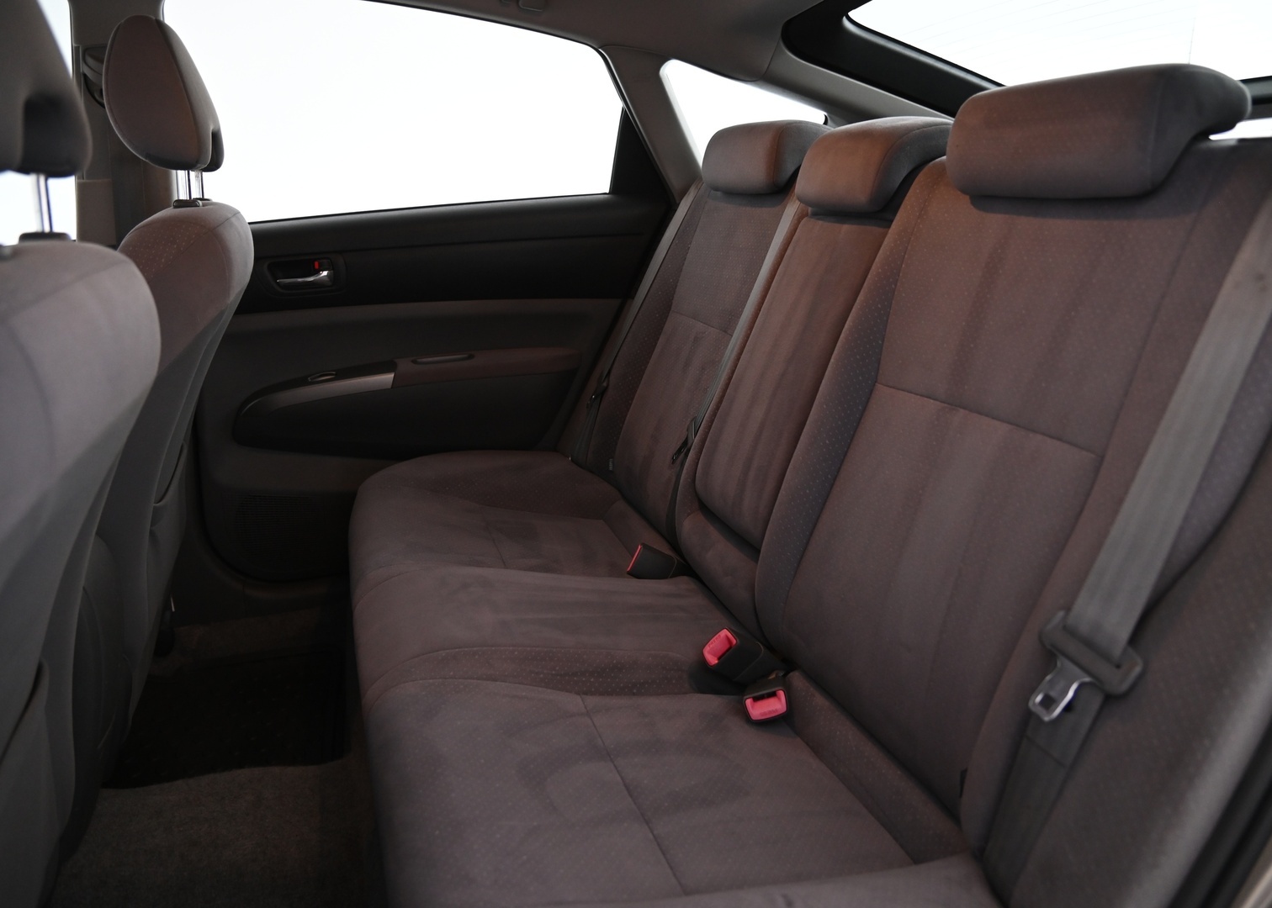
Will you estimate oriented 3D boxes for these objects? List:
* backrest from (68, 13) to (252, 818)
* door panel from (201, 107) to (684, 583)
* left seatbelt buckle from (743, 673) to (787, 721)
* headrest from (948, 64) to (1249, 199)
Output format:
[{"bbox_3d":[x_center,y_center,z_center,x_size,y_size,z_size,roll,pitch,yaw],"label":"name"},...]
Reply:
[{"bbox_3d":[-0.670,-0.105,1.228,0.260,0.890,0.500,11,12,-22],"label":"backrest"},{"bbox_3d":[-0.337,-0.189,1.636,0.870,0.830,0.120,-5,17,-18],"label":"door panel"},{"bbox_3d":[0.143,0.269,1.005,0.044,0.030,0.060,-22,0,20],"label":"left seatbelt buckle"},{"bbox_3d":[0.393,-0.278,0.805,0.120,0.115,0.245,5,14,-21],"label":"headrest"}]

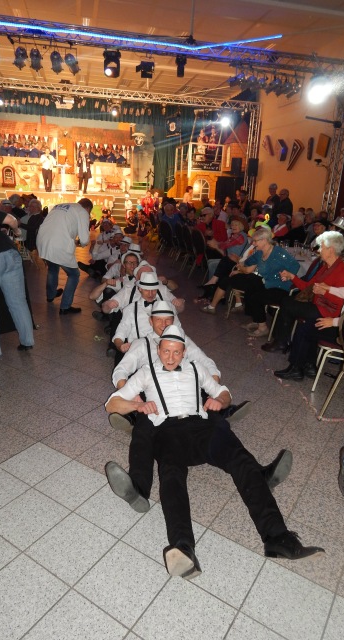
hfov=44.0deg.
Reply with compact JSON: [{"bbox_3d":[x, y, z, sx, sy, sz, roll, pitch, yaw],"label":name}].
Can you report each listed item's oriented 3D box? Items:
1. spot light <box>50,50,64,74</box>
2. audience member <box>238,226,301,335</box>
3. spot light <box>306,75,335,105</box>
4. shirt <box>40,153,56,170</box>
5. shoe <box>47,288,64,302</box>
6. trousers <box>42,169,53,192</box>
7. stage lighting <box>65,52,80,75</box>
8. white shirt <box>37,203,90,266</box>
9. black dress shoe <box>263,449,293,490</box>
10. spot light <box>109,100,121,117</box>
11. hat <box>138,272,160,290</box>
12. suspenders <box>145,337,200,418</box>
[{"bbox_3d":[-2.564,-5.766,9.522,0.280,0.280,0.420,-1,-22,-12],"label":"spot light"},{"bbox_3d":[1.165,-0.443,4.986,0.690,1.190,0.490,-5,19,-24],"label":"audience member"},{"bbox_3d":[3.791,-5.897,10.854,0.450,0.580,0.420,2,18,-3],"label":"spot light"},{"bbox_3d":[-5.199,-6.673,17.900,0.620,0.680,0.340,1,18,-5],"label":"shirt"},{"bbox_3d":[-1.619,-0.338,6.017,0.105,0.115,0.285,10,19,21],"label":"shoe"},{"bbox_3d":[-5.490,-6.152,18.750,0.420,0.970,0.260,-3,19,-17],"label":"trousers"},{"bbox_3d":[-2.024,-5.208,8.650,0.230,0.230,0.380,10,-24,22],"label":"stage lighting"},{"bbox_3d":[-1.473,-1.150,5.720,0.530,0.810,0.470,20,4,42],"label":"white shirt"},{"bbox_3d":[0.583,0.808,2.376,0.105,0.295,0.115,13,19,-28],"label":"black dress shoe"},{"bbox_3d":[-1.925,-7.082,14.239,0.400,0.480,0.400,4,18,3],"label":"spot light"},{"bbox_3d":[-0.211,-0.353,3.900,0.240,0.125,0.275,1,18,-6],"label":"hat"},{"bbox_3d":[0.041,0.465,2.899,0.310,0.190,0.500,-12,45,-1],"label":"suspenders"}]

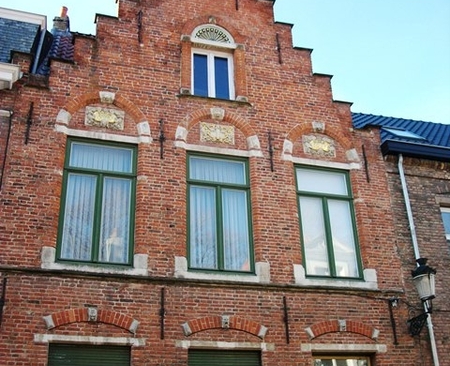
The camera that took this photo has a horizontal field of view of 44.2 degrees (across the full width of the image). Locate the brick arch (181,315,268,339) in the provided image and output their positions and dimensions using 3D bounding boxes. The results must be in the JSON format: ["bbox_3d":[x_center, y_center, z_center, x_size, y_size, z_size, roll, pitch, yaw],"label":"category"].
[{"bbox_3d":[-0.003,2.290,8.825,1.433,0.377,0.110,7,-28,-18],"label":"brick arch"}]

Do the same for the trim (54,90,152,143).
[{"bbox_3d":[-2.044,-1.128,9.477,1.574,0.960,0.140,6,-27,-17],"label":"trim"}]

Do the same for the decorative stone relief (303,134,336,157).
[{"bbox_3d":[1.857,-0.722,11.027,0.719,0.460,0.080,7,-28,-18],"label":"decorative stone relief"}]

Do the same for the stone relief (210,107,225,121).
[{"bbox_3d":[-0.156,-1.233,10.180,0.274,0.261,0.140,6,-27,-17],"label":"stone relief"}]

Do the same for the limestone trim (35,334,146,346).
[{"bbox_3d":[-1.899,2.248,7.873,1.539,0.133,0.120,6,-27,-17],"label":"limestone trim"}]

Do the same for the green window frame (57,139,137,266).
[{"bbox_3d":[-2.077,0.308,9.171,1.196,2.222,0.110,7,-28,-18],"label":"green window frame"}]

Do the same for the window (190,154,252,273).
[{"bbox_3d":[-0.089,0.522,9.815,1.200,2.243,0.110,7,-28,-18],"label":"window"}]

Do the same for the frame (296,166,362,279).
[{"bbox_3d":[1.847,0.699,10.064,1.154,2.173,0.100,6,-27,-17],"label":"frame"}]

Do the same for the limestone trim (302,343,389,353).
[{"bbox_3d":[1.985,2.787,9.336,1.626,0.134,0.130,7,-28,-18],"label":"limestone trim"}]

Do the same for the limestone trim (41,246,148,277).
[{"bbox_3d":[-1.951,1.212,8.358,1.560,0.358,0.160,6,-27,-17],"label":"limestone trim"}]

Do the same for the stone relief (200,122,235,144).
[{"bbox_3d":[-0.145,-0.869,9.992,0.636,0.410,0.080,6,-27,-17],"label":"stone relief"}]

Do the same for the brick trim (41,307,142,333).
[{"bbox_3d":[-1.914,1.982,7.988,1.338,0.348,0.120,6,-27,-17],"label":"brick trim"}]

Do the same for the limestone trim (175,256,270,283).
[{"bbox_3d":[-0.050,1.475,9.242,1.653,0.364,0.160,7,-28,-18],"label":"limestone trim"}]

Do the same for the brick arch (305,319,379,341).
[{"bbox_3d":[1.992,2.521,9.462,1.431,0.369,0.110,7,-28,-18],"label":"brick arch"}]

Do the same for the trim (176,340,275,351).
[{"bbox_3d":[0.008,2.481,8.427,1.561,0.128,0.120,6,-27,-17],"label":"trim"}]

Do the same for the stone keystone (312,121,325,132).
[{"bbox_3d":[1.867,-1.086,11.199,0.291,0.250,0.130,7,-28,-18],"label":"stone keystone"}]

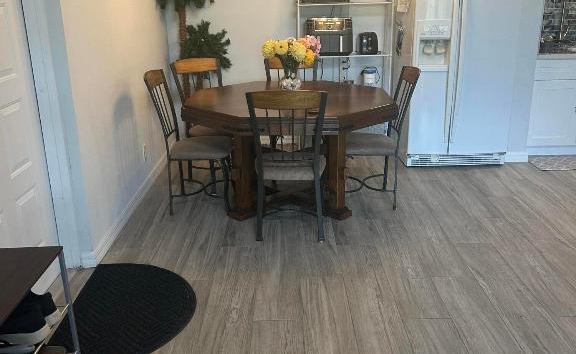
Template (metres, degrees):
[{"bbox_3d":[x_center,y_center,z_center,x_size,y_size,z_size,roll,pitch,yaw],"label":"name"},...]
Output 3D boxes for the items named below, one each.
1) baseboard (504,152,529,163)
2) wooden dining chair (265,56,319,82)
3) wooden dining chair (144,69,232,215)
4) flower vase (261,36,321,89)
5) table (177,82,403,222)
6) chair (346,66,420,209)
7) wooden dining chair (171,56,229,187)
[{"bbox_3d":[1.987,-0.173,5.006,0.205,0.090,0.018,-1,19,0],"label":"baseboard"},{"bbox_3d":[0.041,-0.486,4.695,0.460,0.945,0.540,-1,19,0],"label":"wooden dining chair"},{"bbox_3d":[-0.665,-0.254,4.100,0.527,0.955,0.465,-1,19,0],"label":"wooden dining chair"},{"bbox_3d":[0.025,-0.797,4.113,0.410,0.410,0.360,-1,19,0],"label":"flower vase"},{"bbox_3d":[0.020,-0.215,4.196,1.420,0.755,1.330,-1,19,0],"label":"table"},{"bbox_3d":[0.610,-0.282,4.128,0.527,0.955,0.465,-1,19,0],"label":"chair"},{"bbox_3d":[-0.570,-0.416,4.576,0.465,0.955,0.527,-17,25,-40],"label":"wooden dining chair"}]

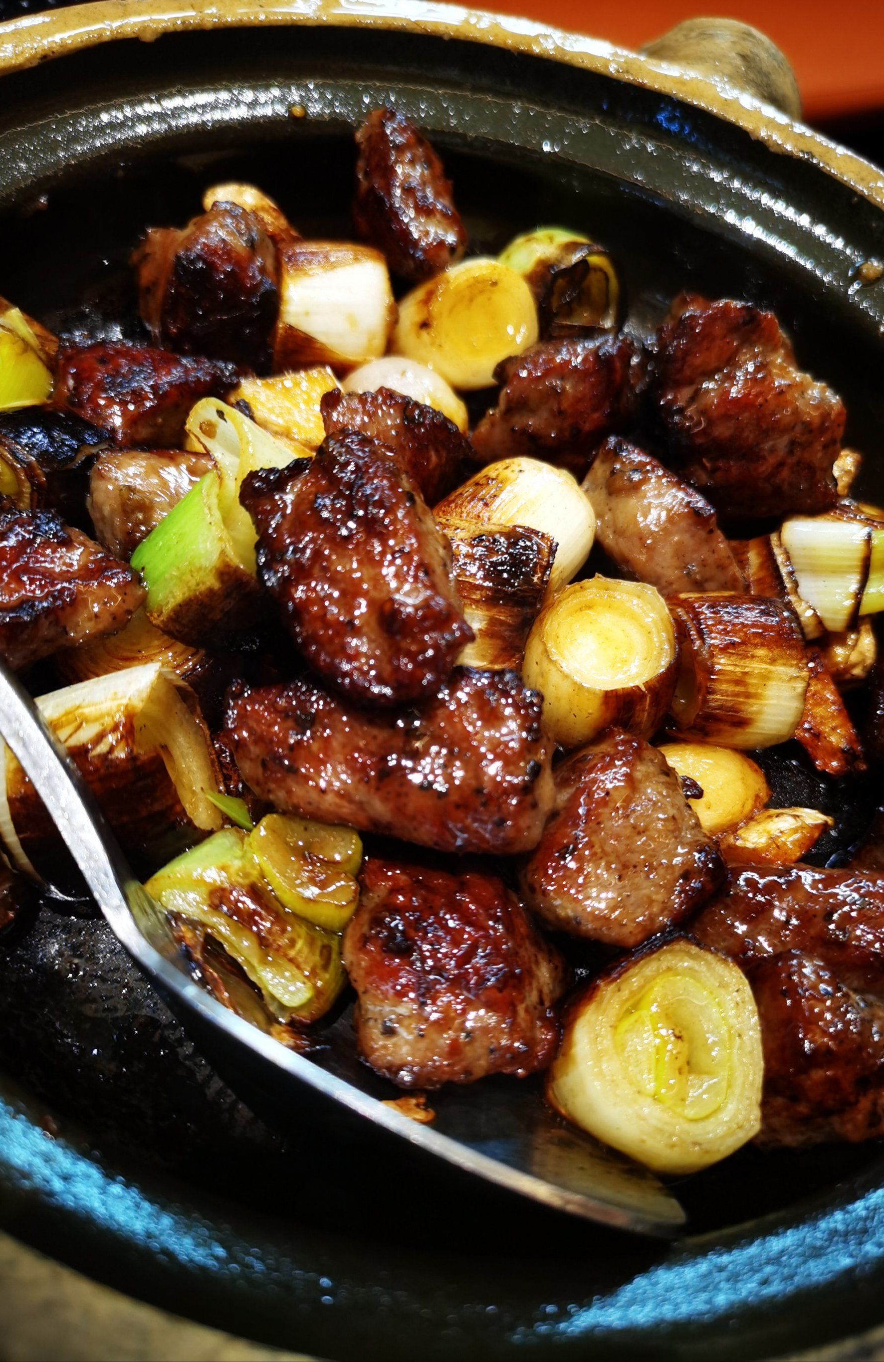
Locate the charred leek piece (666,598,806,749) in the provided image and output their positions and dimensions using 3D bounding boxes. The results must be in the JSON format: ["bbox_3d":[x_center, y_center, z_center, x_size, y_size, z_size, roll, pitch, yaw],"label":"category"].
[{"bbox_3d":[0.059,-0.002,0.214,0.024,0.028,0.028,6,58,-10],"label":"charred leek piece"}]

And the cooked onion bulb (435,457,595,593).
[{"bbox_3d":[0.014,-0.029,0.203,0.024,0.024,0.025,-28,70,-26],"label":"cooked onion bulb"}]

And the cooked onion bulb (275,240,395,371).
[{"bbox_3d":[-0.025,-0.087,0.246,0.026,0.026,0.026,7,58,-9],"label":"cooked onion bulb"}]

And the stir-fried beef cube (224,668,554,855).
[{"bbox_3d":[-0.009,0.013,0.168,0.053,0.020,0.020,13,58,-6],"label":"stir-fried beef cube"}]

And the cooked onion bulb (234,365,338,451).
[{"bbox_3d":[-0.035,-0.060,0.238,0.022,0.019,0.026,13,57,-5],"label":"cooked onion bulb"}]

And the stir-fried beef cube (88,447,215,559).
[{"bbox_3d":[-0.050,-0.031,0.191,0.026,0.020,0.021,3,59,-12],"label":"stir-fried beef cube"}]

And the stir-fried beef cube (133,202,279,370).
[{"bbox_3d":[-0.049,-0.082,0.220,0.026,0.026,0.024,-13,64,-20],"label":"stir-fried beef cube"}]

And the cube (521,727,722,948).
[{"bbox_3d":[0.029,0.025,0.172,0.028,0.024,0.027,20,57,-1],"label":"cube"}]

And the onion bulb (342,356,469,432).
[{"bbox_3d":[-0.008,-0.060,0.236,0.026,0.025,0.027,6,58,-10],"label":"onion bulb"}]

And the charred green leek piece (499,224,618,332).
[{"bbox_3d":[0.029,-0.099,0.263,0.025,0.023,0.023,27,57,4],"label":"charred green leek piece"}]

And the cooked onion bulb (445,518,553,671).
[{"bbox_3d":[0.010,-0.015,0.194,0.023,0.025,0.025,7,59,-9],"label":"cooked onion bulb"}]

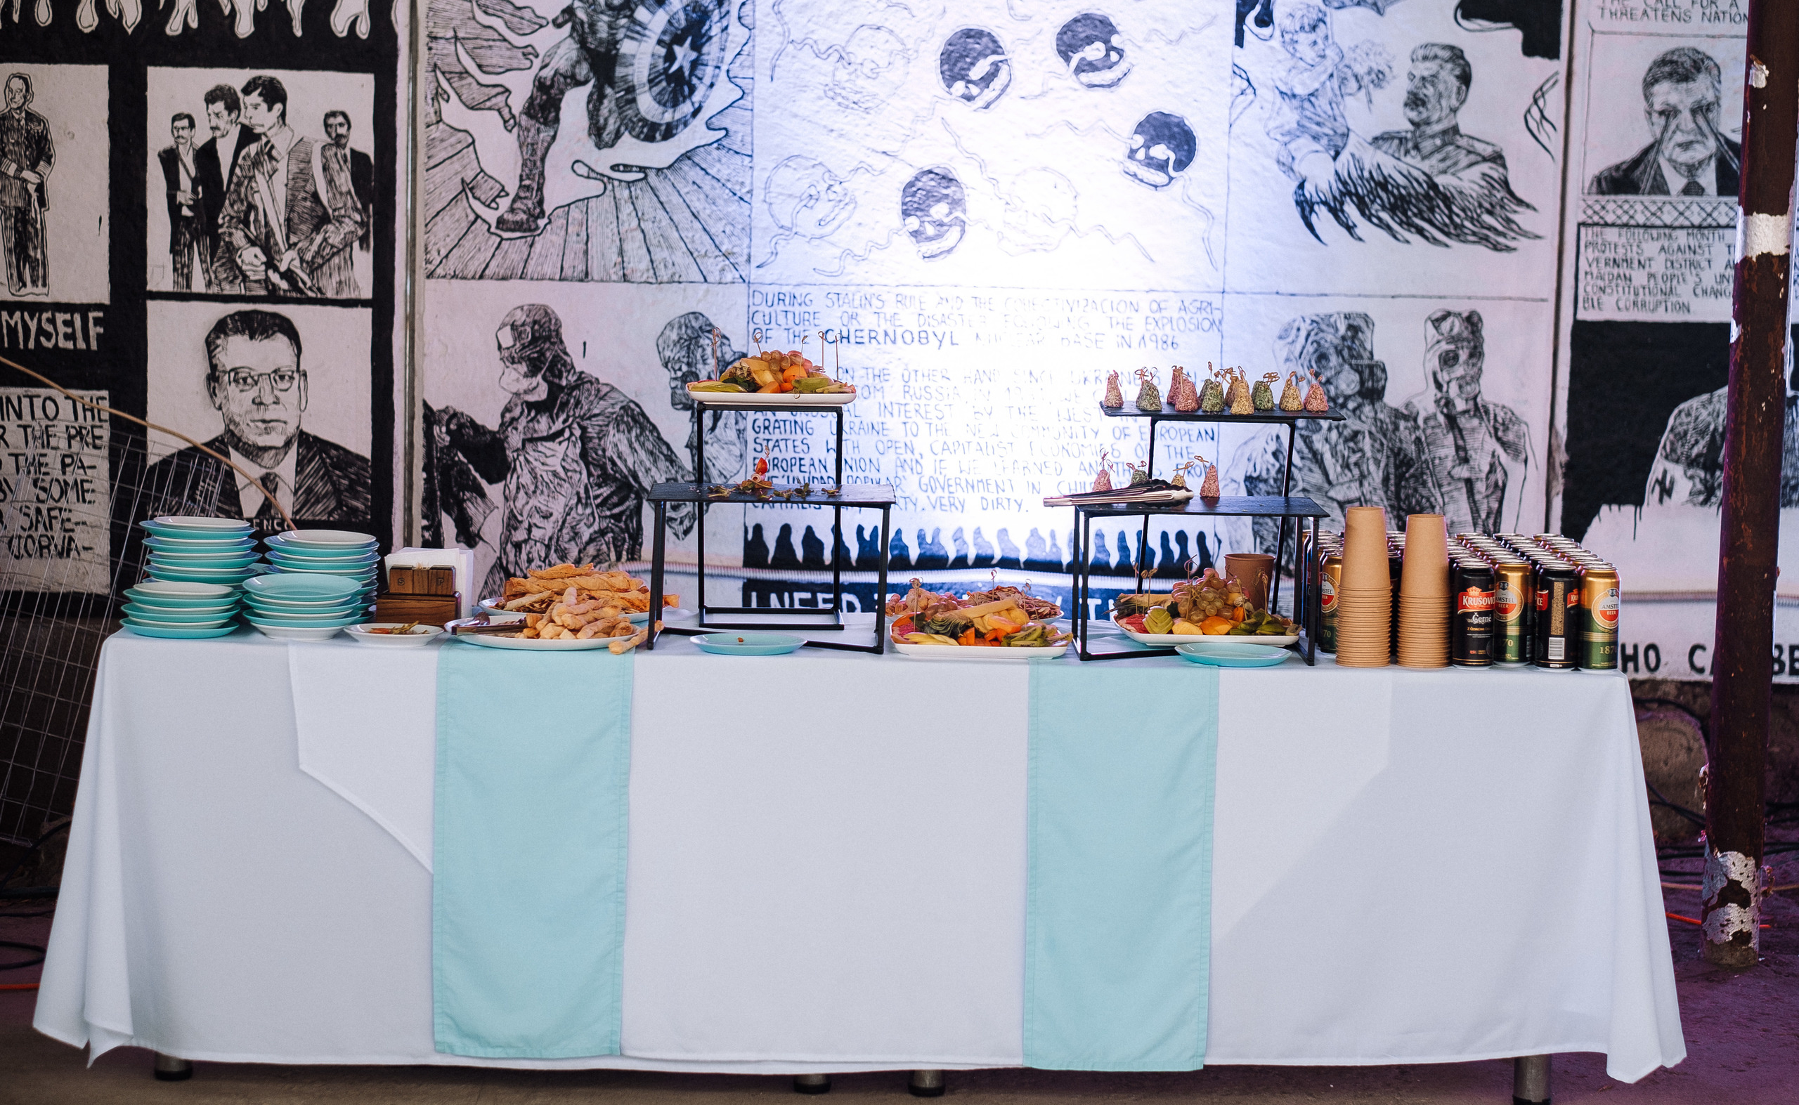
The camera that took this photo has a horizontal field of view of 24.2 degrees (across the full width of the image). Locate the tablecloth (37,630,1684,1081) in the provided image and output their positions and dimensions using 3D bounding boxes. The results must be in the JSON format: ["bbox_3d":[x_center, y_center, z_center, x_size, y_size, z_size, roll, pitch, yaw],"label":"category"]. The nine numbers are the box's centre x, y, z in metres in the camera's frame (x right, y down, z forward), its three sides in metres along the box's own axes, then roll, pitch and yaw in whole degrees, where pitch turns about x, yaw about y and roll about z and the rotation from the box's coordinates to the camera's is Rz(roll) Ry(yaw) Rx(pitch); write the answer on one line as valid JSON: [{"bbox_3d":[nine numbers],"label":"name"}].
[{"bbox_3d":[-0.063,0.493,7.001,2.611,0.725,0.670,1,6,0],"label":"tablecloth"}]

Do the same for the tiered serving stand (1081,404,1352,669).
[{"bbox_3d":[0.517,-0.040,6.987,0.457,0.385,0.580,1,6,0],"label":"tiered serving stand"}]

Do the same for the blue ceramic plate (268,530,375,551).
[{"bbox_3d":[-0.960,-0.004,6.980,0.192,0.024,0.192,1,6,0],"label":"blue ceramic plate"}]

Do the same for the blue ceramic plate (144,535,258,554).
[{"bbox_3d":[-1.153,-0.008,6.928,0.190,0.022,0.190,1,6,0],"label":"blue ceramic plate"}]

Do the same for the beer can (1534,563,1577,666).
[{"bbox_3d":[1.060,0.105,6.742,0.066,0.168,0.066,1,6,0],"label":"beer can"}]

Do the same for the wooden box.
[{"bbox_3d":[-0.793,0.093,6.935,0.135,0.055,0.090,1,6,0],"label":"wooden box"}]

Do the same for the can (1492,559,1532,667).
[{"bbox_3d":[0.993,0.101,6.770,0.066,0.168,0.066,1,6,0],"label":"can"}]

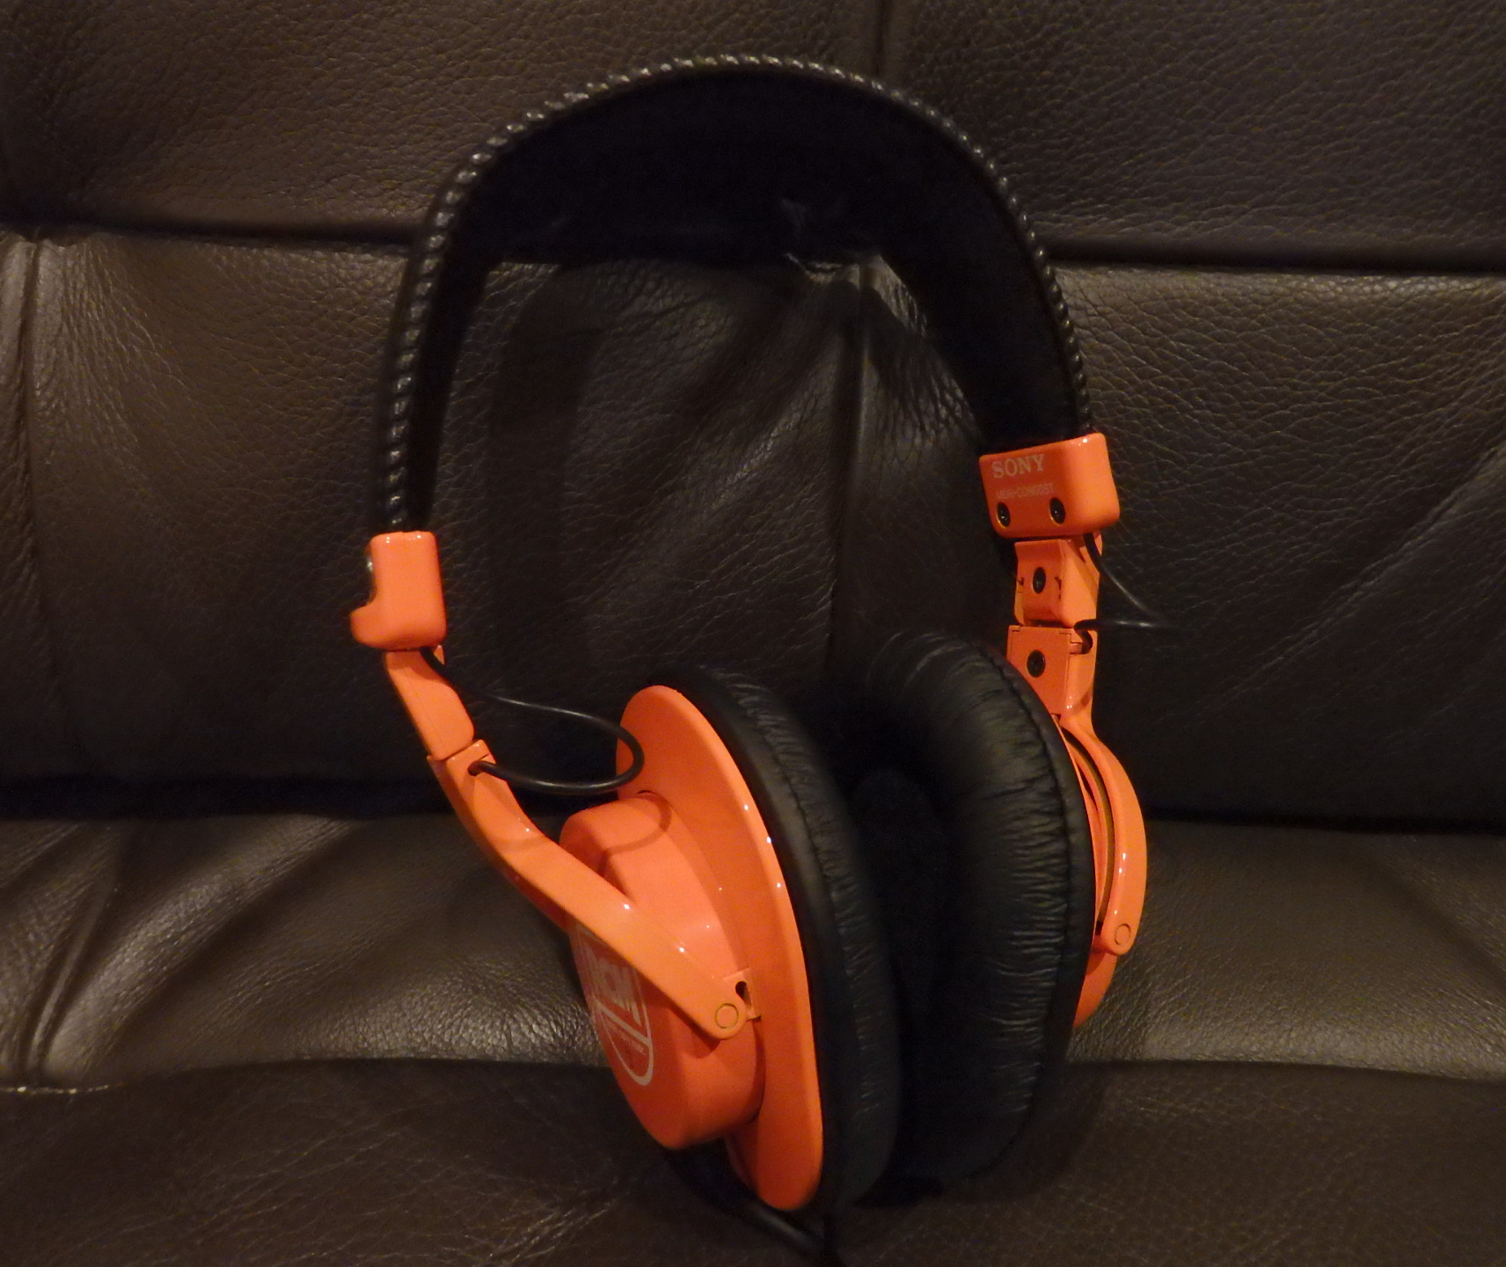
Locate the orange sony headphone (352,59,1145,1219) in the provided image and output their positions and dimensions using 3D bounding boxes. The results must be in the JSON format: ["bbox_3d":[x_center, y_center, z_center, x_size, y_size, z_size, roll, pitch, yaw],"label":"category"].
[{"bbox_3d":[0.006,0.007,0.232,0.153,0.216,0.088,-10,6,-23],"label":"orange sony headphone"}]

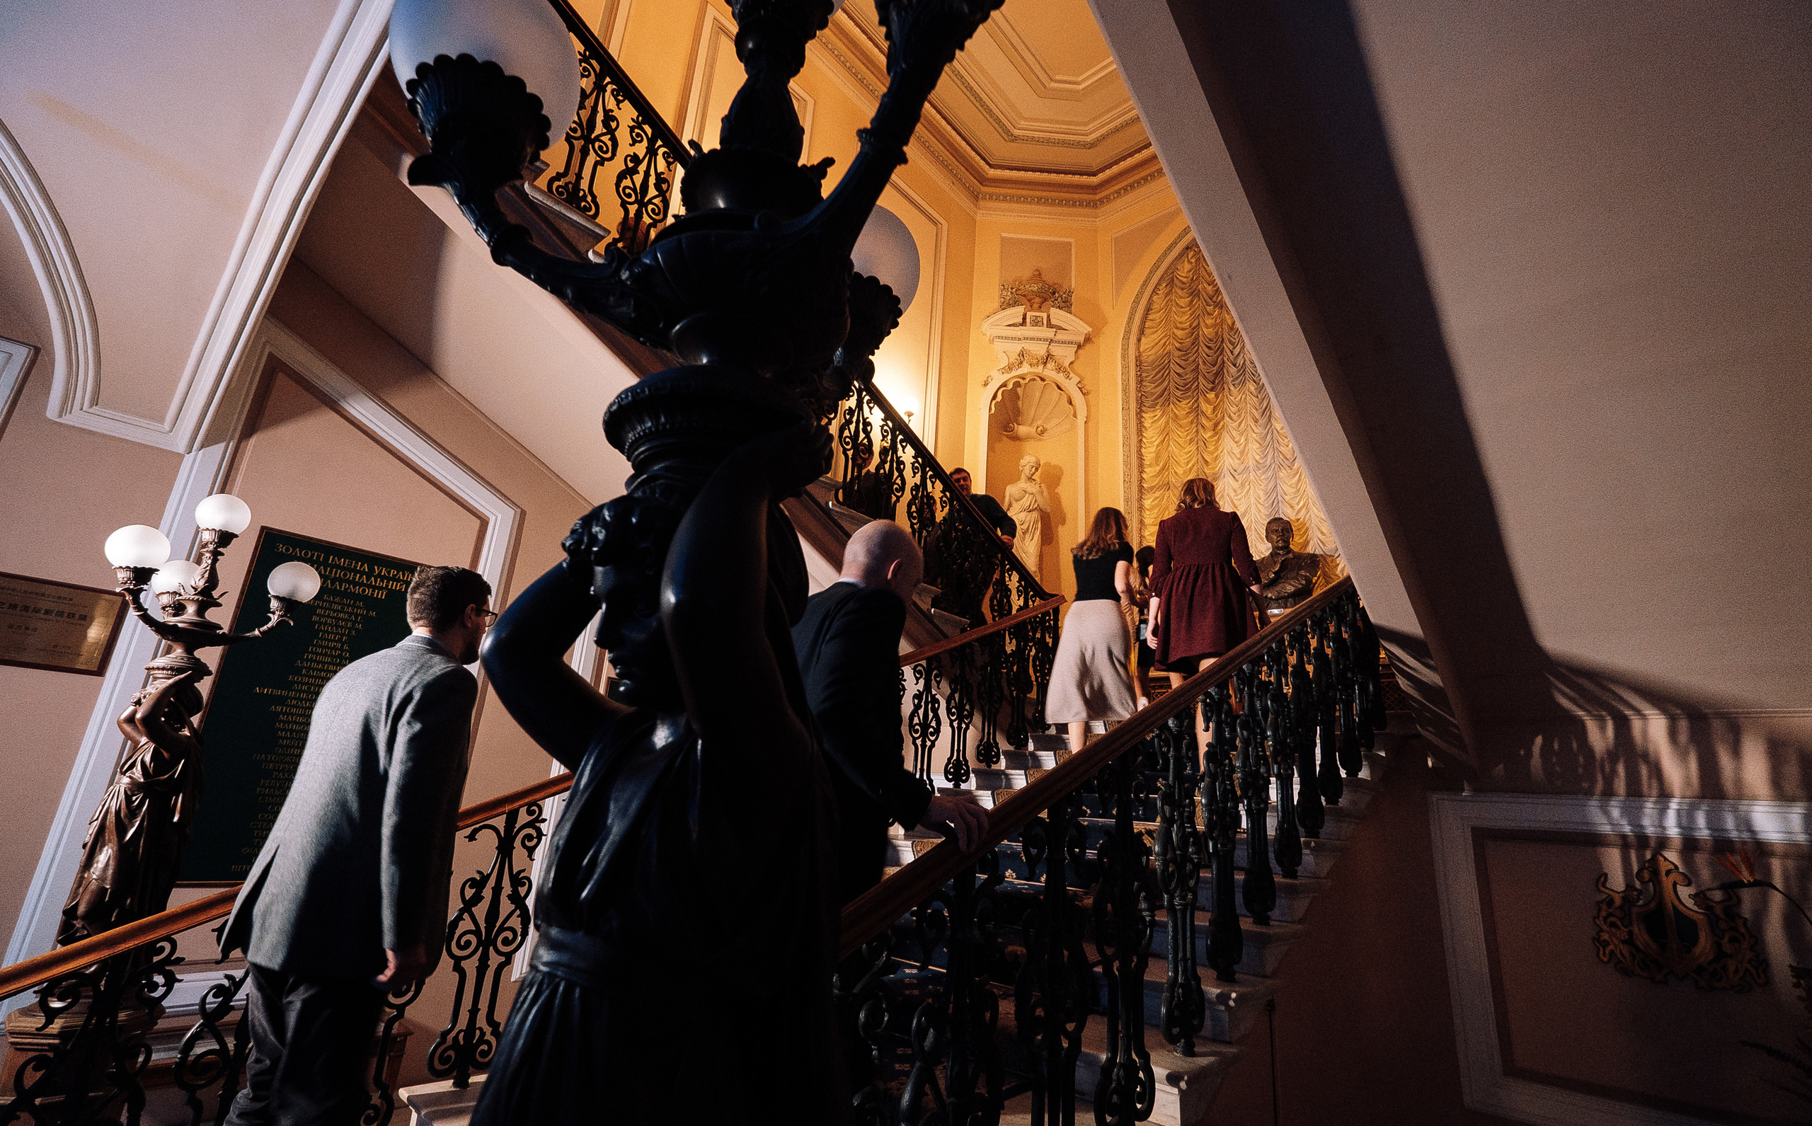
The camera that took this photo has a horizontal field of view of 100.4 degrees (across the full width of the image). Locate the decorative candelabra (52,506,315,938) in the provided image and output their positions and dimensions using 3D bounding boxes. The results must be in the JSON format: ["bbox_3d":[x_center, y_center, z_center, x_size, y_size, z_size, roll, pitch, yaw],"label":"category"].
[{"bbox_3d":[-2.507,0.541,2.569,0.550,1.600,0.580,-11,-22,42],"label":"decorative candelabra"}]

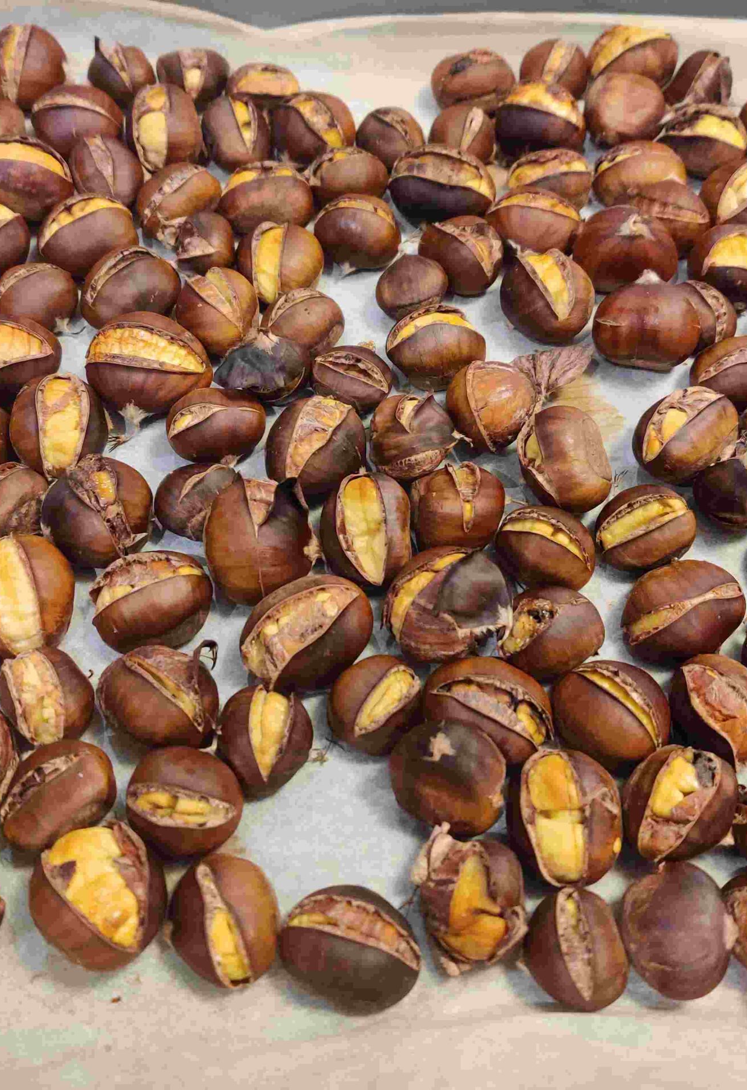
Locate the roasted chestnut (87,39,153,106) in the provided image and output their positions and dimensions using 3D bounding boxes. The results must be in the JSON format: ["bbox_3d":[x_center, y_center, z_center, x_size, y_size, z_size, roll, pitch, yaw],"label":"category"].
[{"bbox_3d":[-0.093,-0.171,0.416,0.026,0.021,0.023,35,64,20],"label":"roasted chestnut"}]

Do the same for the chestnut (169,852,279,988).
[{"bbox_3d":[-0.033,0.083,0.253,0.024,0.023,0.029,-8,58,-5],"label":"chestnut"}]

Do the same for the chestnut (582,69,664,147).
[{"bbox_3d":[0.088,-0.153,0.399,0.028,0.024,0.028,0,60,0],"label":"chestnut"}]

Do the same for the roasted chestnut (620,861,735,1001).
[{"bbox_3d":[0.066,0.083,0.246,0.024,0.022,0.029,-8,57,-5],"label":"roasted chestnut"}]

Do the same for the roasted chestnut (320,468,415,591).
[{"bbox_3d":[-0.002,-0.004,0.296,0.024,0.025,0.033,-7,58,-4],"label":"roasted chestnut"}]

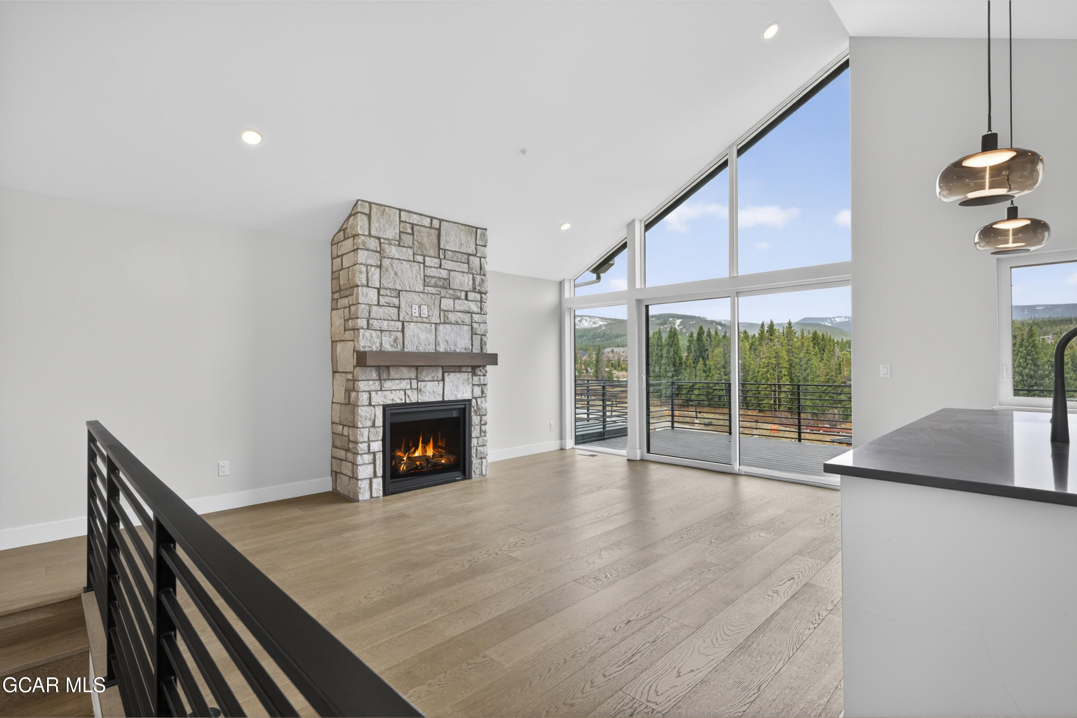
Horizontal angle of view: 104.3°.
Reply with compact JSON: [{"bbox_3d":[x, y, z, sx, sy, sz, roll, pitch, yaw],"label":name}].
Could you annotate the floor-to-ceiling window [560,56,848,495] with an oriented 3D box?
[{"bbox_3d":[1.744,-0.852,5.222,3.492,4.346,0.140,-1,-1,39],"label":"floor-to-ceiling window"}]

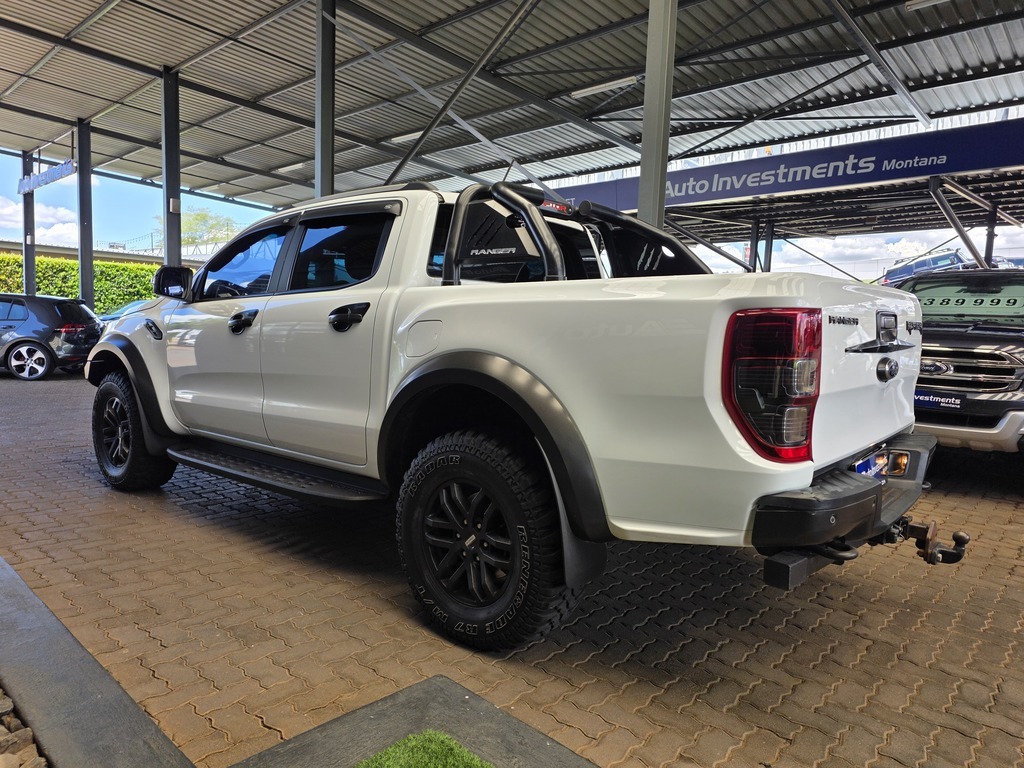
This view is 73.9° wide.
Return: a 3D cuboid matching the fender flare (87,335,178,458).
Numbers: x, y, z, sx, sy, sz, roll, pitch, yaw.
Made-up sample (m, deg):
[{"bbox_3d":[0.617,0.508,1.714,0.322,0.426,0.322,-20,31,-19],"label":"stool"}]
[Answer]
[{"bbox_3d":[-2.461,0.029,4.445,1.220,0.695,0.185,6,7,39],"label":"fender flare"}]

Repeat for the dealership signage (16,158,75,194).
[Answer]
[{"bbox_3d":[-10.906,-4.805,15.828,4.750,0.380,0.130,7,7,43],"label":"dealership signage"}]

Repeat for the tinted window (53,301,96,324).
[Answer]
[{"bbox_3d":[-7.910,-1.305,12.326,0.100,0.400,1.160,-26,8,-4],"label":"tinted window"}]

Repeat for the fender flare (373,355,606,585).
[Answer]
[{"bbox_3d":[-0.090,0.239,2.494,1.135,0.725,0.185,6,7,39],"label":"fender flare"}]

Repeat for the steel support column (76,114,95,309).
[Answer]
[{"bbox_3d":[-9.048,-2.970,14.463,0.131,5.172,0.185,7,7,43],"label":"steel support column"}]

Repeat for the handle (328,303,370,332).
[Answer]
[{"bbox_3d":[-0.676,-0.281,2.874,0.240,0.120,0.060,6,6,39],"label":"handle"}]

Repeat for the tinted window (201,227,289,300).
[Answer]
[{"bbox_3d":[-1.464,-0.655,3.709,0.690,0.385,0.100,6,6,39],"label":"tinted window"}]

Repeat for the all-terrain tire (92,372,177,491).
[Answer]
[{"bbox_3d":[-2.558,0.311,4.631,0.820,0.815,0.280,6,7,39],"label":"all-terrain tire"}]

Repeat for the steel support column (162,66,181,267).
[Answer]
[{"bbox_3d":[-5.620,-2.572,11.276,0.131,5.172,0.185,7,7,43],"label":"steel support column"}]

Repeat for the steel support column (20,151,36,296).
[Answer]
[{"bbox_3d":[-12.024,-3.229,17.035,0.150,5.102,0.200,6,7,42],"label":"steel support column"}]

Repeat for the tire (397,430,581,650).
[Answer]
[{"bbox_3d":[-0.096,0.583,2.618,0.792,0.792,0.270,6,6,39],"label":"tire"}]

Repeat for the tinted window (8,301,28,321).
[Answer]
[{"bbox_3d":[-8.168,-1.215,11.257,0.298,0.305,0.070,1,5,-11],"label":"tinted window"}]

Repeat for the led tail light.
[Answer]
[{"bbox_3d":[0.708,-0.002,1.869,0.220,0.410,0.145,6,6,39],"label":"led tail light"}]

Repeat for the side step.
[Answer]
[{"bbox_3d":[-1.265,0.484,3.548,1.930,0.100,0.215,6,7,39],"label":"side step"}]

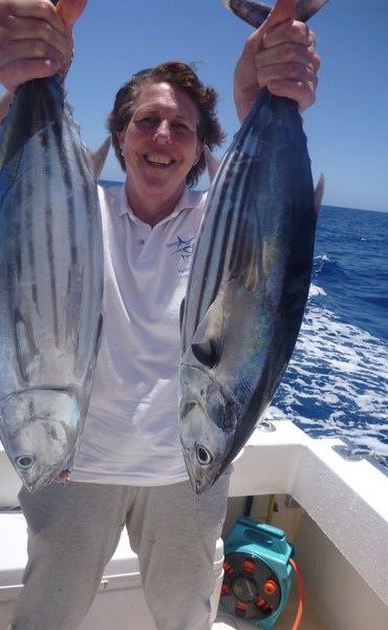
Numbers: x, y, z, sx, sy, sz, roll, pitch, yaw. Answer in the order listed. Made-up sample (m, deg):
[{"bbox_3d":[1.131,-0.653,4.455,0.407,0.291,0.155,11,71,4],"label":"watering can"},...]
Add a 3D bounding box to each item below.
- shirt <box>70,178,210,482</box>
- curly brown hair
[{"bbox_3d":[-0.112,0.035,1.165,0.520,0.670,0.290,5,14,-2],"label":"shirt"},{"bbox_3d":[-0.059,-0.390,1.070,0.225,0.240,0.215,8,12,-4],"label":"curly brown hair"}]

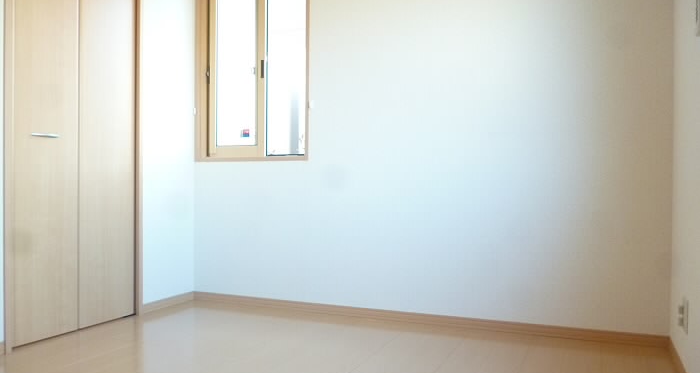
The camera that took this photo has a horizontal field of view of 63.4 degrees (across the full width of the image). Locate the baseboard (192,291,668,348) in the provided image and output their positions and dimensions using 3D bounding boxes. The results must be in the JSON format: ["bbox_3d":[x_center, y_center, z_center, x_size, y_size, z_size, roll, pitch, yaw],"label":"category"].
[{"bbox_3d":[0.228,0.706,3.117,2.691,0.055,0.015,0,0,24],"label":"baseboard"}]

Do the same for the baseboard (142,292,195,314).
[{"bbox_3d":[-1.098,0.701,3.445,0.015,0.055,0.454,0,0,24],"label":"baseboard"}]

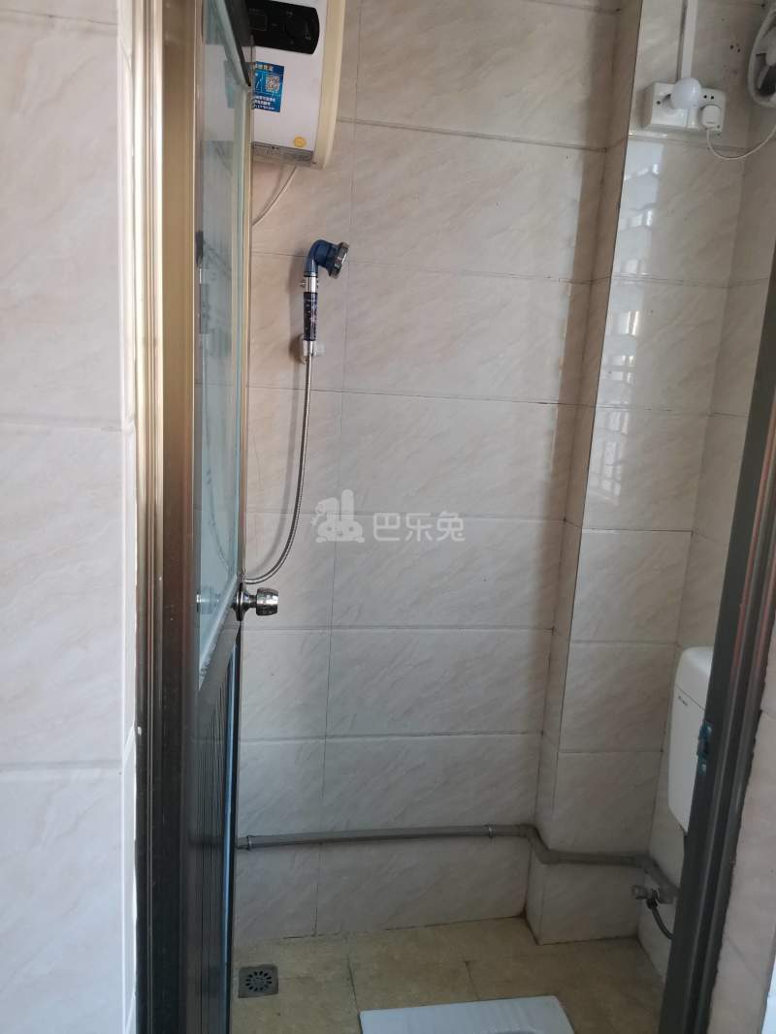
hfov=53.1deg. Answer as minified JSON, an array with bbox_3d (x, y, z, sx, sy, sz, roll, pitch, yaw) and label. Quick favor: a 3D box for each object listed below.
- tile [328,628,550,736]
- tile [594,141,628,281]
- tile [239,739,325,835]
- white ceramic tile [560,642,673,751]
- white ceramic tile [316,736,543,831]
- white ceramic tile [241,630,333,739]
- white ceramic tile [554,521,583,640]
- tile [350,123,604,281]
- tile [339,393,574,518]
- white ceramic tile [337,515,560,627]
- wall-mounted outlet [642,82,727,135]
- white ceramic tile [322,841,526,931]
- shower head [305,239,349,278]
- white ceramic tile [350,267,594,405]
[{"bbox_3d":[0.141,0.445,2.090,0.600,0.300,0.010,1,12,-10],"label":"tile"},{"bbox_3d":[0.526,-0.720,1.840,0.010,0.300,0.112,1,12,-10],"label":"tile"},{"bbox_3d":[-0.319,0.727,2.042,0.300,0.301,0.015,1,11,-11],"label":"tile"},{"bbox_3d":[0.605,0.474,2.051,0.298,0.301,0.015,1,11,-11],"label":"white ceramic tile"},{"bbox_3d":[0.124,0.737,2.126,0.601,0.301,0.015,1,11,-11],"label":"white ceramic tile"},{"bbox_3d":[-0.457,0.429,1.989,0.600,0.300,0.010,1,12,-10],"label":"white ceramic tile"},{"bbox_3d":[0.472,0.169,2.021,0.010,0.300,0.112,1,12,-10],"label":"white ceramic tile"},{"bbox_3d":[0.213,-0.736,1.835,0.601,0.301,0.015,1,11,-11],"label":"tile"},{"bbox_3d":[0.176,-0.146,1.948,0.600,0.300,0.010,1,11,-10],"label":"tile"},{"bbox_3d":[0.158,0.147,2.006,0.600,0.300,0.010,1,11,-10],"label":"white ceramic tile"},{"bbox_3d":[0.661,-0.911,1.740,0.172,0.086,0.044,1,12,-10],"label":"wall-mounted outlet"},{"bbox_3d":[0.106,1.022,2.183,0.601,0.280,0.015,1,11,-11],"label":"white ceramic tile"},{"bbox_3d":[-0.131,-0.558,1.675,0.088,0.073,0.072,8,10,-12],"label":"shower head"},{"bbox_3d":[0.195,-0.444,1.908,0.600,0.300,0.010,1,12,-10],"label":"white ceramic tile"}]

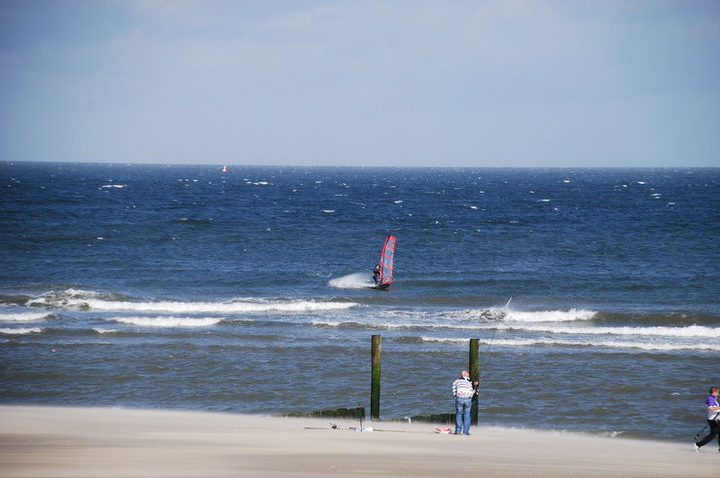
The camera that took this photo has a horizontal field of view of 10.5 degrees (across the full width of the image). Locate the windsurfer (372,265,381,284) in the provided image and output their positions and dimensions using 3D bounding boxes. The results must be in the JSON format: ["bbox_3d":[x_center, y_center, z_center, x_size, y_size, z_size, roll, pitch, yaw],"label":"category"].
[{"bbox_3d":[1.138,2.418,266.000,0.600,1.380,0.550,1,1,30],"label":"windsurfer"}]

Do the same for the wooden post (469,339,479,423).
[{"bbox_3d":[3.168,3.979,108.500,0.250,2.420,0.250,0,1,0],"label":"wooden post"}]

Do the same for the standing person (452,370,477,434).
[{"bbox_3d":[2.810,4.376,104.500,0.540,1.750,0.450,1,1,30],"label":"standing person"}]

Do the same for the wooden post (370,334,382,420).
[{"bbox_3d":[0.463,3.937,111.000,0.250,2.400,0.250,0,1,0],"label":"wooden post"}]

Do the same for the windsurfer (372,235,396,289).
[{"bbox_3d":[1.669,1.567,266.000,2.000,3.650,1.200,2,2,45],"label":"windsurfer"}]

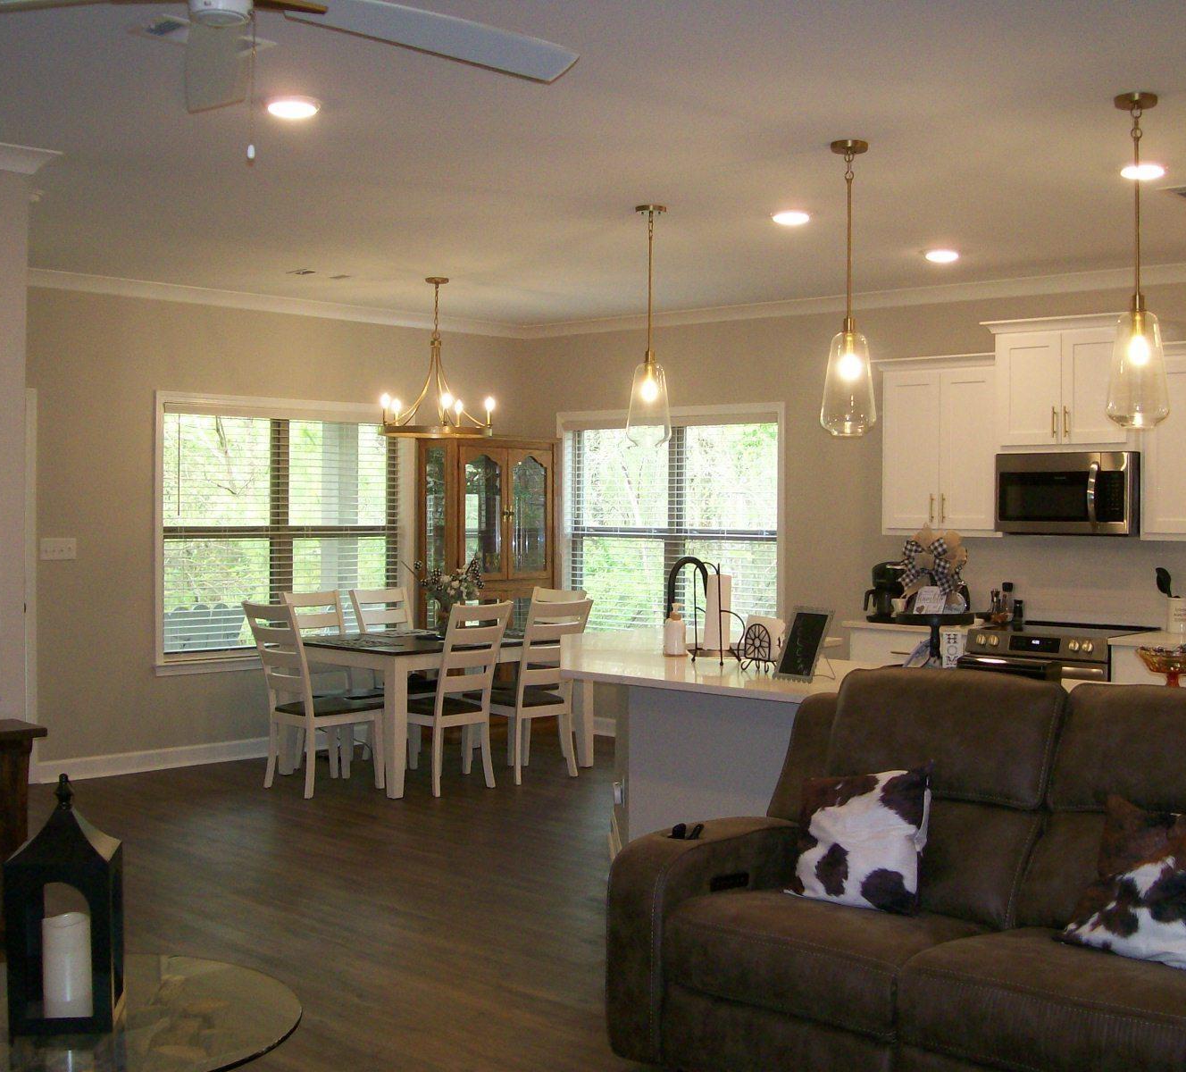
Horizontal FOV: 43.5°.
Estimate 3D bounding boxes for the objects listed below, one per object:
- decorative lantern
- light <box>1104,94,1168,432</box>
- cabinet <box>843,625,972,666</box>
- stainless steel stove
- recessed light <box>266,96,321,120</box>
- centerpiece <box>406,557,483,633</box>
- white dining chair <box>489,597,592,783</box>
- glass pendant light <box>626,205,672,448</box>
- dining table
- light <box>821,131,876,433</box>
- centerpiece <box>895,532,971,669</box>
[{"bbox_3d":[-1.073,0.727,3.010,0.200,0.490,0.200,0,1,-7],"label":"decorative lantern"},{"bbox_3d":[1.673,-0.834,4.564,0.190,1.013,0.190,1,1,43],"label":"light"},{"bbox_3d":[1.921,0.966,8.403,0.728,0.912,0.583,1,1,42],"label":"cabinet"},{"bbox_3d":[2.480,0.955,7.927,0.732,0.958,0.640,1,1,42],"label":"stainless steel stove"},{"bbox_3d":[-0.924,-1.314,4.580,0.175,0.030,0.175,1,1,0],"label":"recessed light"},{"bbox_3d":[-0.841,0.358,8.450,0.380,0.450,0.420,1,1,43],"label":"centerpiece"},{"bbox_3d":[-0.387,0.883,8.679,0.593,1.035,0.466,1,1,41],"label":"white dining chair"},{"bbox_3d":[0.231,-0.859,6.080,0.185,0.980,0.185,1,1,0],"label":"glass pendant light"},{"bbox_3d":[-0.904,1.005,8.735,1.084,0.783,1.552,1,1,44],"label":"dining table"},{"bbox_3d":[0.881,-0.847,5.097,0.190,0.990,0.190,0,1,0],"label":"light"},{"bbox_3d":[1.171,0.247,5.120,0.290,0.520,0.280,1,1,18],"label":"centerpiece"}]

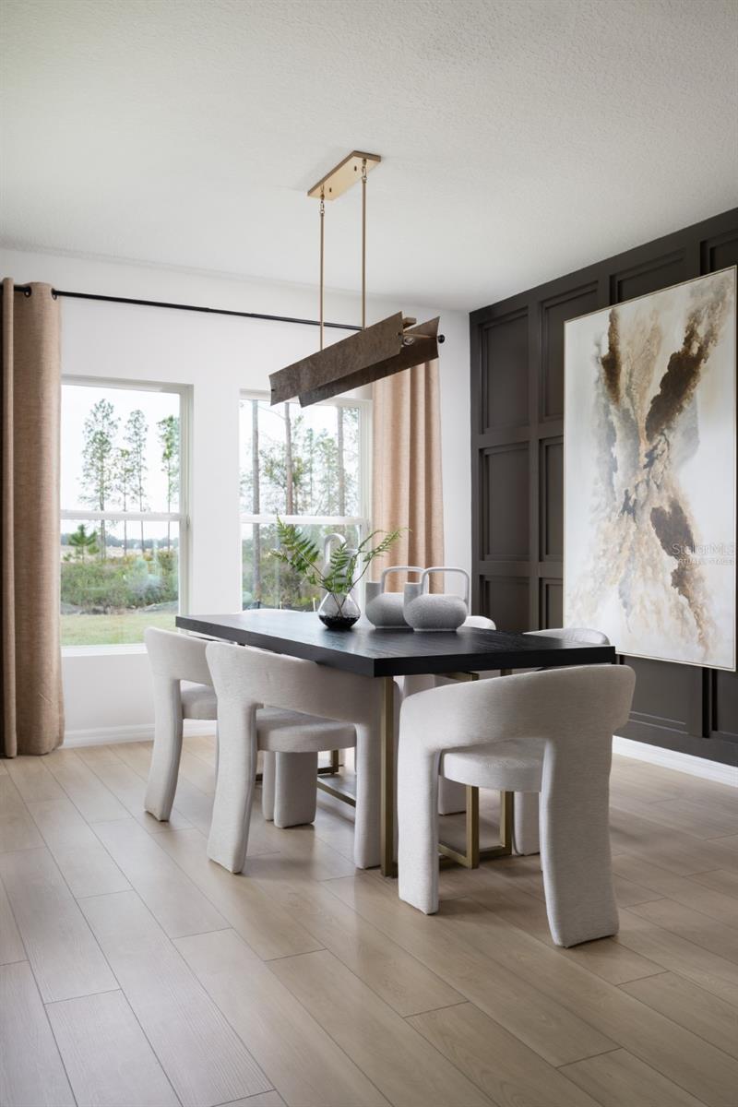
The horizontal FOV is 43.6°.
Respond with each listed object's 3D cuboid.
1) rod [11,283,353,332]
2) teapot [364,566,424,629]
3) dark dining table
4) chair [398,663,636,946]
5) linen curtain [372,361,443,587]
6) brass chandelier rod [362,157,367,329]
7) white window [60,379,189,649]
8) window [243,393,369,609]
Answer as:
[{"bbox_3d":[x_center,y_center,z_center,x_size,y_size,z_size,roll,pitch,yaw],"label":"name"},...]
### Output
[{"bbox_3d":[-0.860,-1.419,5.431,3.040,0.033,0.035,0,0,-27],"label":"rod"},{"bbox_3d":[0.132,0.201,4.261,0.295,0.277,0.240,0,0,-18],"label":"teapot"},{"bbox_3d":[-0.047,0.716,4.138,1.000,0.760,2.190,0,0,-27],"label":"dark dining table"},{"bbox_3d":[0.505,0.709,2.879,0.665,0.785,0.575,0,0,-26],"label":"chair"},{"bbox_3d":[0.245,-0.185,6.028,0.530,2.540,0.140,0,0,-27],"label":"linen curtain"},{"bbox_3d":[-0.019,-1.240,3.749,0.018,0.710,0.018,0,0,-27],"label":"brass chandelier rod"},{"bbox_3d":[-1.480,-0.220,5.328,0.910,1.540,0.100,0,0,-27],"label":"white window"},{"bbox_3d":[-0.420,-0.221,5.880,0.910,1.540,0.100,0,0,-27],"label":"window"}]

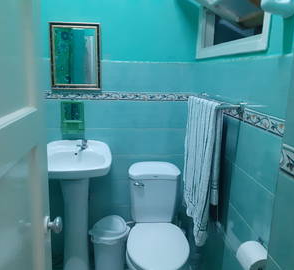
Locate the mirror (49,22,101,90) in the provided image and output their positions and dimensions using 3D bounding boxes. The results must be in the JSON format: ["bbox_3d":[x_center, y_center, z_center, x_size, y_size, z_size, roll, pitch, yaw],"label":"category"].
[{"bbox_3d":[-0.483,-0.531,1.916,0.333,0.431,0.025,1,12,-5],"label":"mirror"}]

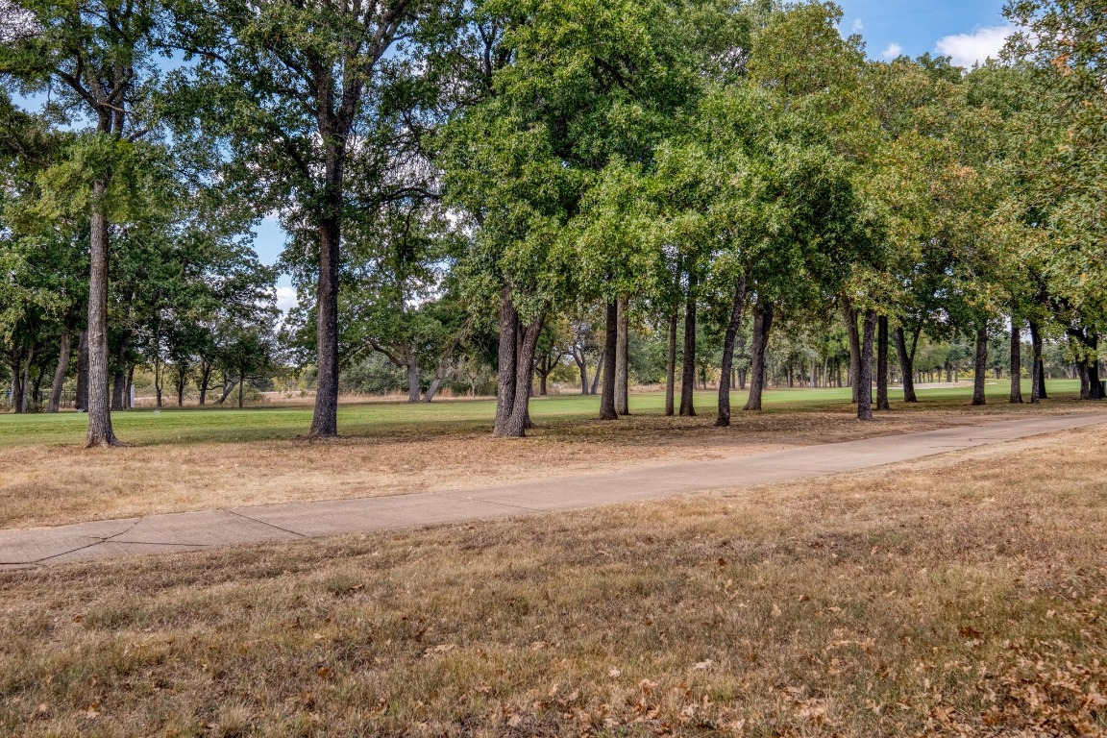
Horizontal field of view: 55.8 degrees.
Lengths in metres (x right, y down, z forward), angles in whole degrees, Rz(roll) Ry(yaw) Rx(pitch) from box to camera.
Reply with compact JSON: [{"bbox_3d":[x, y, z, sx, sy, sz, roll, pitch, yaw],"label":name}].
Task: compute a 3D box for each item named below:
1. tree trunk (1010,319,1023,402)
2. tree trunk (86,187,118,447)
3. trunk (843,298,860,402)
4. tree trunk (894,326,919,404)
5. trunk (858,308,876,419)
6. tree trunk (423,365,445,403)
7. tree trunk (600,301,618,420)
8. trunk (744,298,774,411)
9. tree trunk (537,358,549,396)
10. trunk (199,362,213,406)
[{"bbox_3d":[20.138,-0.356,45.500,0.539,3.764,0.474,0,0,0],"label":"tree trunk"},{"bbox_3d":[-9.298,-1.077,21.500,0.591,5.336,0.520,0,0,0],"label":"tree trunk"},{"bbox_3d":[13.172,-0.830,46.300,0.705,4.596,0.620,0,0,0],"label":"trunk"},{"bbox_3d":[16.964,-0.249,50.217,1.200,3.702,0.600,0,0,0],"label":"tree trunk"},{"bbox_3d":[9.725,-0.125,32.504,0.538,3.424,0.460,0,0,0],"label":"trunk"},{"bbox_3d":[-5.747,0.720,50.217,1.016,1.763,0.600,0,0,0],"label":"tree trunk"},{"bbox_3d":[1.681,-0.278,31.800,0.484,3.625,0.426,0,0,0],"label":"tree trunk"},{"bbox_3d":[7.859,-0.534,40.044,1.104,4.343,0.600,0,0,0],"label":"trunk"},{"bbox_3d":[-0.603,0.445,57.000,0.578,2.096,0.509,0,0,0],"label":"tree trunk"},{"bbox_3d":[-15.707,0.652,47.270,0.608,1.955,0.450,0,0,0],"label":"trunk"}]

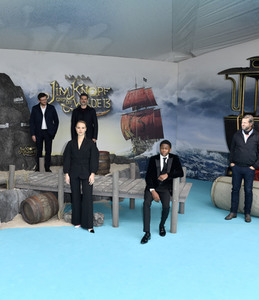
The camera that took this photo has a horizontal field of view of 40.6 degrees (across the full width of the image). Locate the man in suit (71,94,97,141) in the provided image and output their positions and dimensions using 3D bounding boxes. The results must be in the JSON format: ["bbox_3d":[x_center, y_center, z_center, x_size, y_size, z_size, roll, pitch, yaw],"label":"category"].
[{"bbox_3d":[-1.000,-0.393,7.868,0.580,1.770,0.340,-1,8,-6],"label":"man in suit"}]

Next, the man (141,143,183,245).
[{"bbox_3d":[0.520,0.618,5.432,0.600,1.420,0.750,2,8,14],"label":"man"}]

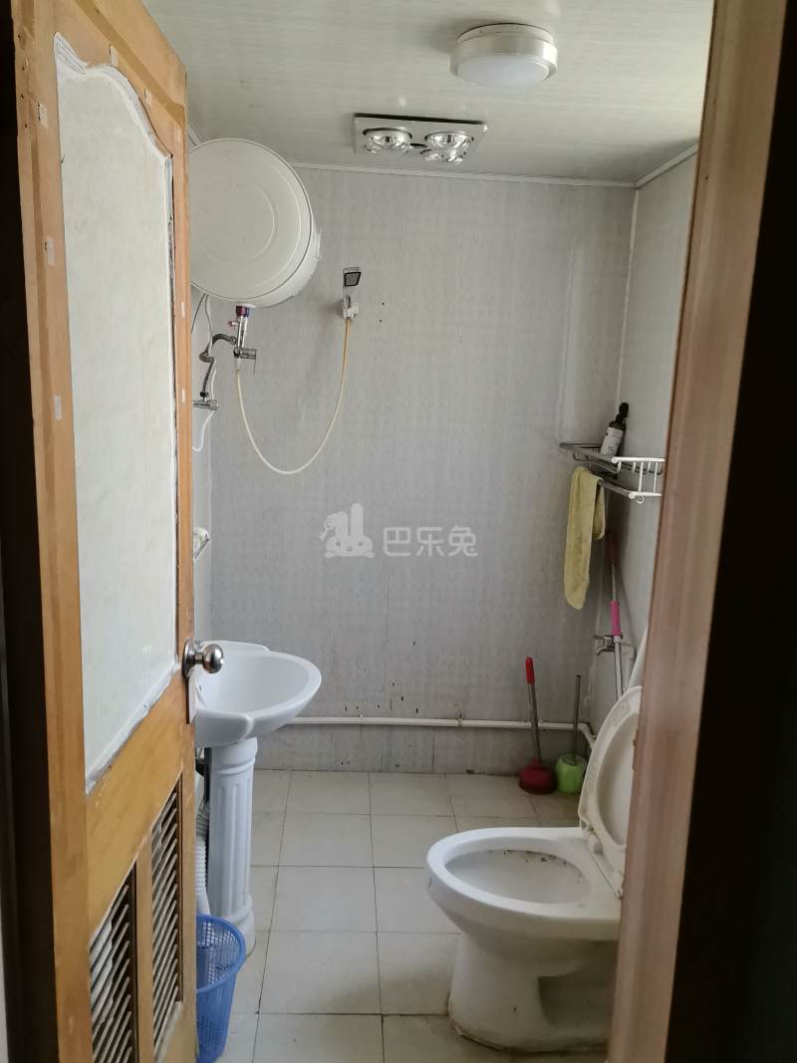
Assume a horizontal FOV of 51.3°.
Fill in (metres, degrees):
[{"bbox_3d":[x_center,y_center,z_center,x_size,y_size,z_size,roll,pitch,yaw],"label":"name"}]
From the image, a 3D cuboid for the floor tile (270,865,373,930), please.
[{"bbox_3d":[-0.218,1.099,2.480,0.300,0.010,0.300,2,12,-4],"label":"floor tile"}]

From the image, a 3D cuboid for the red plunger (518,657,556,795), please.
[{"bbox_3d":[0.543,0.730,3.137,0.145,0.510,0.140,2,12,-4],"label":"red plunger"}]

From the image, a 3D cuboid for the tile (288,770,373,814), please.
[{"bbox_3d":[-0.256,0.980,3.075,0.302,0.012,0.302,2,12,-4],"label":"tile"}]

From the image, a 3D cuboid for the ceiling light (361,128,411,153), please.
[{"bbox_3d":[-0.030,-1.081,2.321,0.134,0.055,0.134,2,12,-4],"label":"ceiling light"}]

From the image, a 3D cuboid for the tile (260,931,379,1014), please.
[{"bbox_3d":[-0.201,1.164,2.188,0.302,0.012,0.302,2,12,-4],"label":"tile"}]

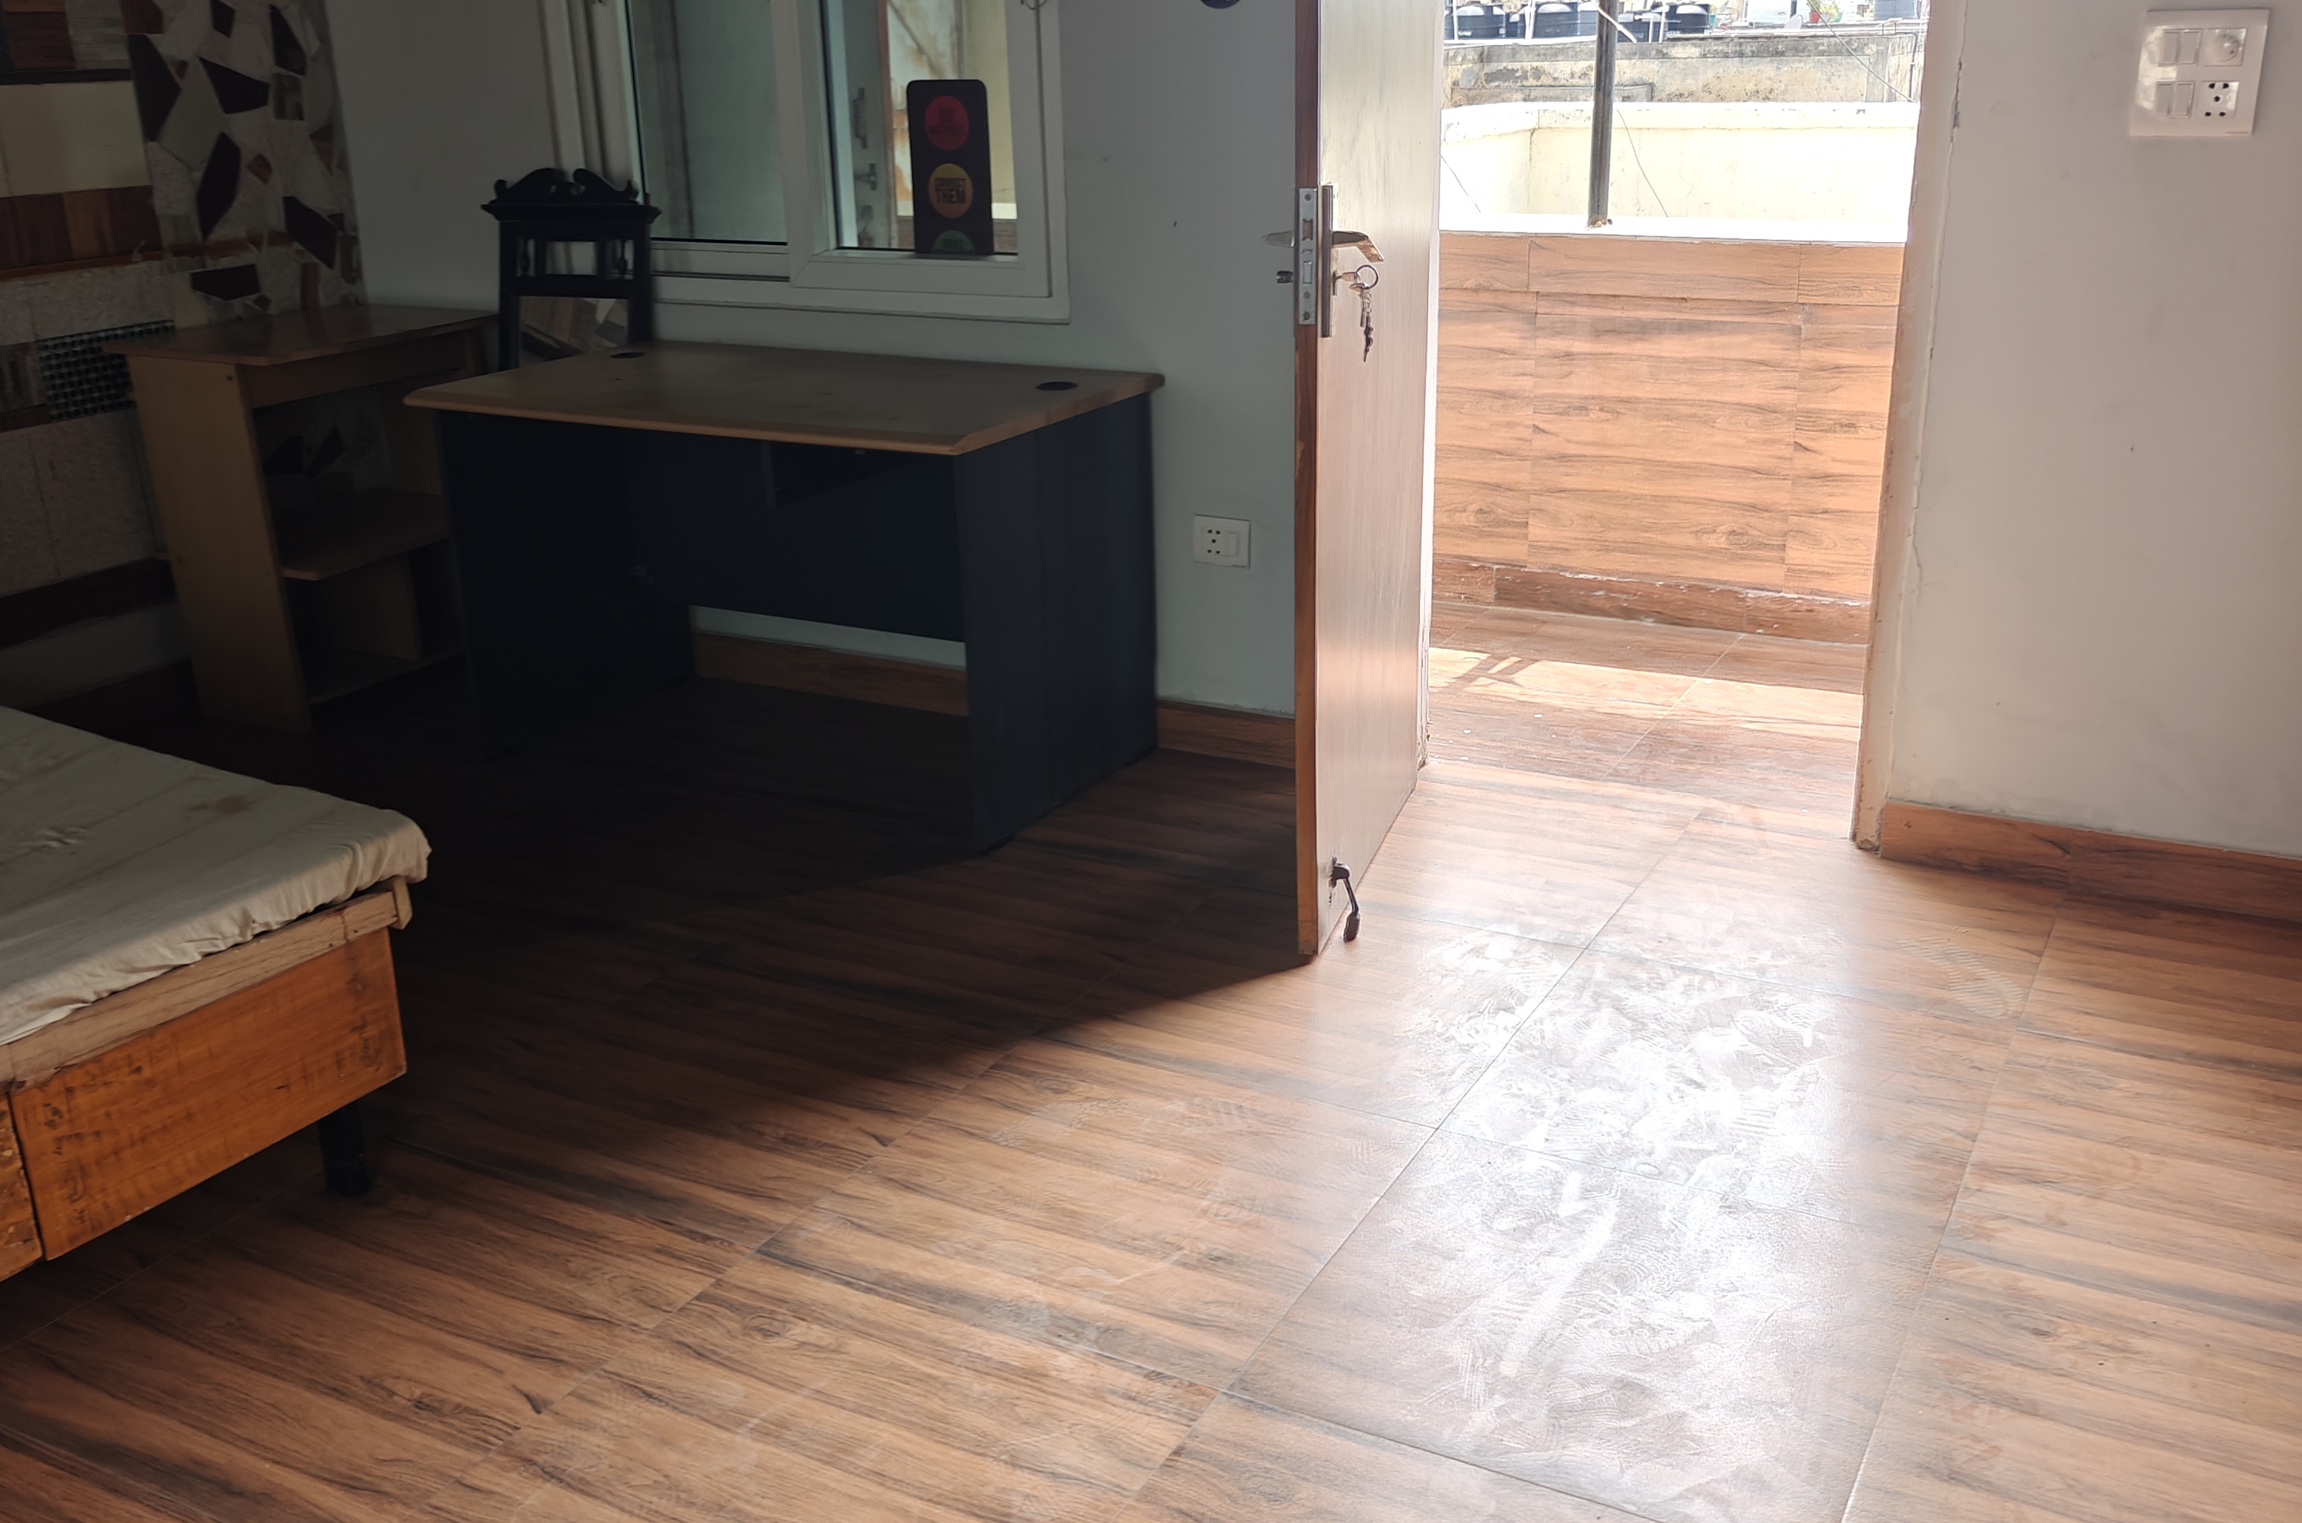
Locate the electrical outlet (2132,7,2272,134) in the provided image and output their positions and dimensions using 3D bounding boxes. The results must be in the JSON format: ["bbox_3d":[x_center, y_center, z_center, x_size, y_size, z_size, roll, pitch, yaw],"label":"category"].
[{"bbox_3d":[1.455,-0.954,2.830,0.153,0.166,0.018,9,22,28],"label":"electrical outlet"}]

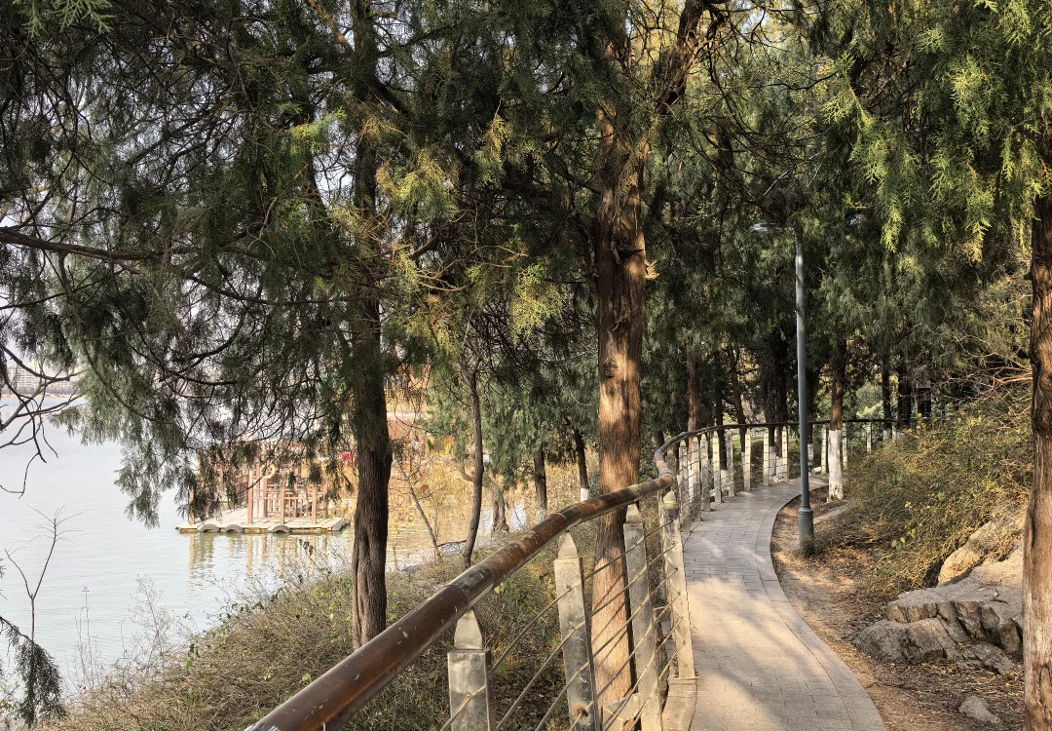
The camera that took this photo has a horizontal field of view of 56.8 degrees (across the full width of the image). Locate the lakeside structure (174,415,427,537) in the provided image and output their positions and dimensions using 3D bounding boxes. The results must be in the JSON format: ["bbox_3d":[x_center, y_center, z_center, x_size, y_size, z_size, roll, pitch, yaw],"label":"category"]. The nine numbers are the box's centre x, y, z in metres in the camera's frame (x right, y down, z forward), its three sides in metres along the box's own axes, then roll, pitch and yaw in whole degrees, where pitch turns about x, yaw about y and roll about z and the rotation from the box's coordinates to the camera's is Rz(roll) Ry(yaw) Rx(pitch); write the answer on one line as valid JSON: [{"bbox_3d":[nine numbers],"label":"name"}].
[{"bbox_3d":[-7.854,3.681,34.000,7.600,3.900,6.000,-1,-1,-6],"label":"lakeside structure"}]

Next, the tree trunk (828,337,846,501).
[{"bbox_3d":[4.608,0.795,14.400,0.200,2.418,0.200,-1,-1,0],"label":"tree trunk"}]

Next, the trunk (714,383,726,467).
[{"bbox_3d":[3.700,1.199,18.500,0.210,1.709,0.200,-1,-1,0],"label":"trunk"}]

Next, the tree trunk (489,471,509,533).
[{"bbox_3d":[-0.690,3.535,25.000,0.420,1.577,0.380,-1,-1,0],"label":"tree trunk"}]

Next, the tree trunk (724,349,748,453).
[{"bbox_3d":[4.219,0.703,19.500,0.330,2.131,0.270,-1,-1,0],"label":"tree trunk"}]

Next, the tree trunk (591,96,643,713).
[{"bbox_3d":[0.509,0.229,5.350,0.260,3.273,0.250,-1,-1,0],"label":"tree trunk"}]

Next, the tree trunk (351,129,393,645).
[{"bbox_3d":[-1.239,0.220,7.800,0.290,4.139,0.290,-1,-1,0],"label":"tree trunk"}]

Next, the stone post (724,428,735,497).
[{"bbox_3d":[3.290,1.574,15.700,0.120,1.114,0.120,-1,-1,34],"label":"stone post"}]

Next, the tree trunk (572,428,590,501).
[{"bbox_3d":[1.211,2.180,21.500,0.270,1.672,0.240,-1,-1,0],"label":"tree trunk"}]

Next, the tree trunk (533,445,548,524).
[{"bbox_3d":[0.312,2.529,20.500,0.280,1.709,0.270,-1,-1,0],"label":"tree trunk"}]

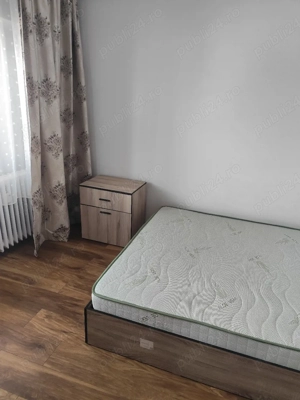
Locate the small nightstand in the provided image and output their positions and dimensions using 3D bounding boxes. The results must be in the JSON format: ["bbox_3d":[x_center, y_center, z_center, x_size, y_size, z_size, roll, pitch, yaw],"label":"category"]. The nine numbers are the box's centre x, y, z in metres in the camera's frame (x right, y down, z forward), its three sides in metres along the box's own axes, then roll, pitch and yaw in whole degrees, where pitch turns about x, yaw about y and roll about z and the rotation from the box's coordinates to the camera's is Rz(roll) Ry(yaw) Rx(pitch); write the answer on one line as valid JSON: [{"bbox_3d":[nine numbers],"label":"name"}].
[{"bbox_3d":[-0.355,0.112,2.644,0.528,0.570,0.375,9,21,17],"label":"small nightstand"}]

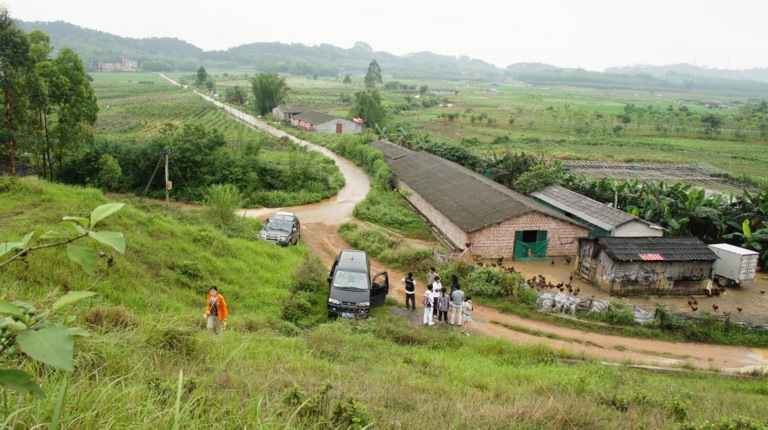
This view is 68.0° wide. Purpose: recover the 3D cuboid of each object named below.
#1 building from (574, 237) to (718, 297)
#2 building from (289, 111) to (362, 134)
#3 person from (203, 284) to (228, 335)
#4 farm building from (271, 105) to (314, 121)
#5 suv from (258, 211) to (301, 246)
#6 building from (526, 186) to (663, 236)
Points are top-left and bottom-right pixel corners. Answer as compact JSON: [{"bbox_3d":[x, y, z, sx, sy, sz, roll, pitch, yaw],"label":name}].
[{"bbox_3d":[14.141,2.447,30.820,5.700,2.600,3.300,-1,15,-9],"label":"building"},{"bbox_3d":[-11.337,-17.971,109.030,9.000,2.900,16.600,-5,16,-22],"label":"building"},{"bbox_3d":[-4.823,2.793,16.400,0.620,1.600,0.420,2,15,3],"label":"person"},{"bbox_3d":[-20.020,-23.009,127.598,7.800,3.200,6.300,-7,16,-27],"label":"farm building"},{"bbox_3d":[-6.318,0.974,34.503,1.800,1.800,4.600,5,5,-2],"label":"suv"},{"bbox_3d":[14.150,0.461,39.062,3.500,2.700,10.000,-2,15,-10],"label":"building"}]

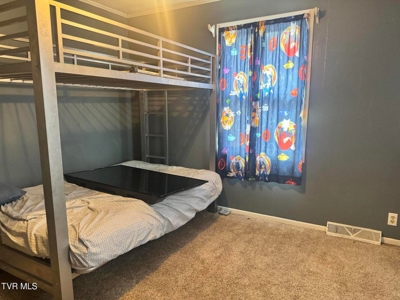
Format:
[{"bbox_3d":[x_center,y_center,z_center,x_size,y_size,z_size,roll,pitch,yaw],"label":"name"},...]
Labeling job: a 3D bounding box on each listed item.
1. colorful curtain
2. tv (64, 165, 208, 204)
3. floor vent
[{"bbox_3d":[0.607,-0.477,2.927,0.931,1.665,0.080,5,10,28],"label":"colorful curtain"},{"bbox_3d":[-0.626,0.317,2.728,1.230,0.080,0.725,7,8,32],"label":"tv"},{"bbox_3d":[1.477,0.797,2.669,0.455,0.114,0.062,5,10,28],"label":"floor vent"}]

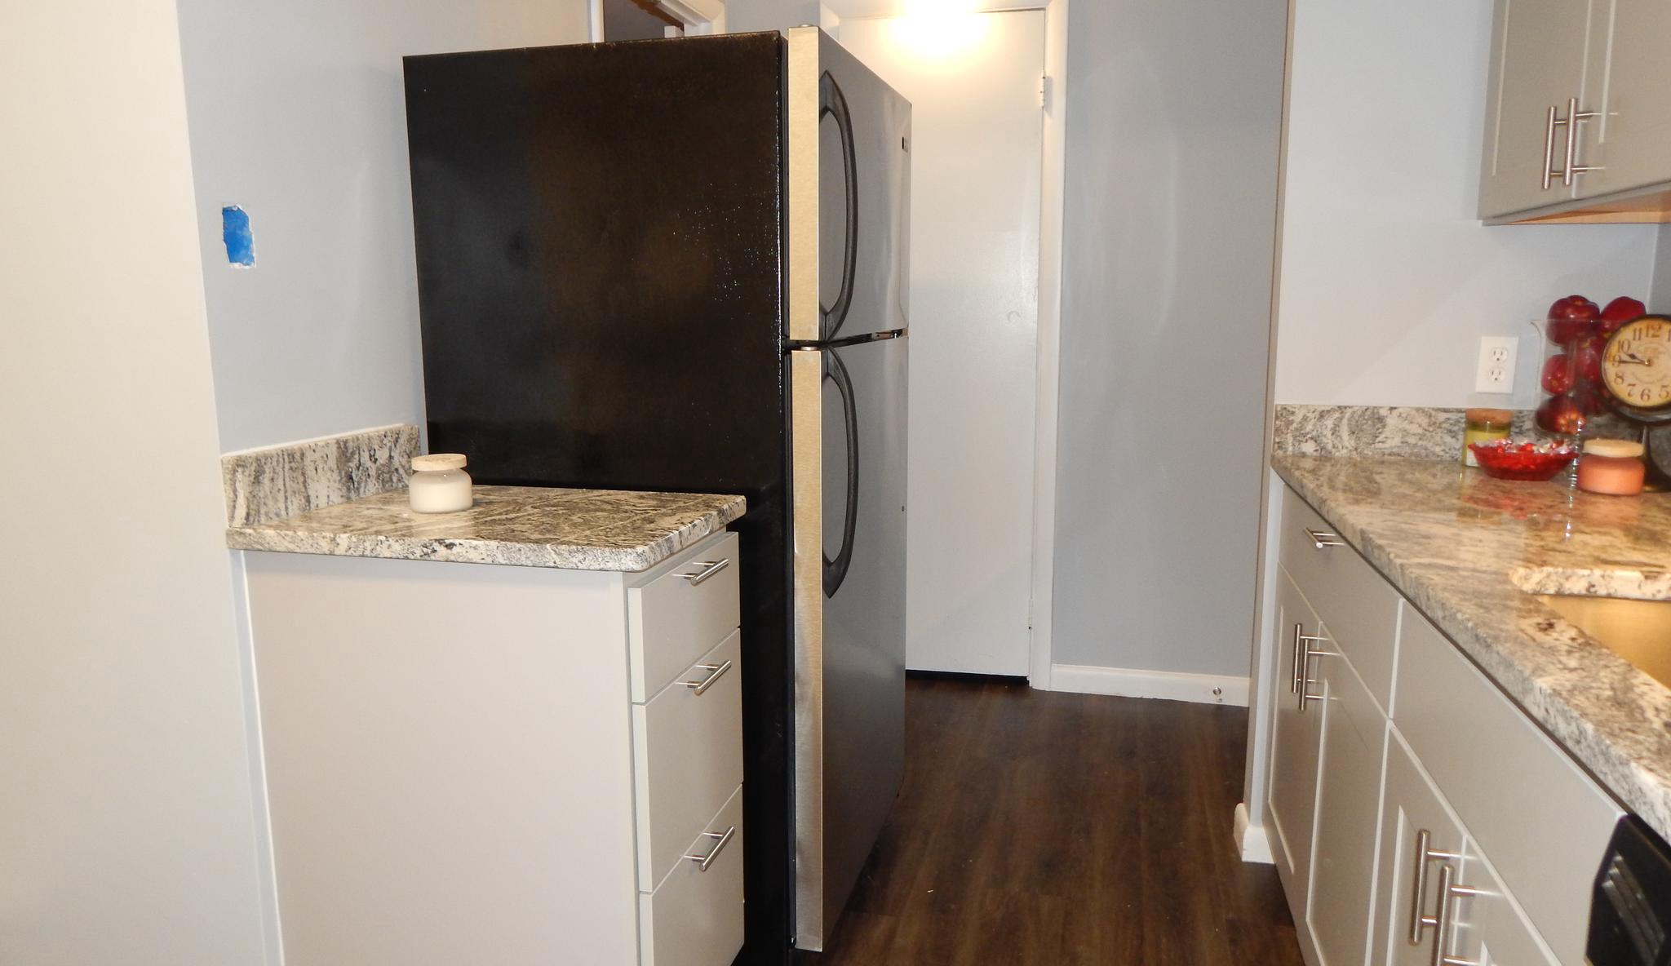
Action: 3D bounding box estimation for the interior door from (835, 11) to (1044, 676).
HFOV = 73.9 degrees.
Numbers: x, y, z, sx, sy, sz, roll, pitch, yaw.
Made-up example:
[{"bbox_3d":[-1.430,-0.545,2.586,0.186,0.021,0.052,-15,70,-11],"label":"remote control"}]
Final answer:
[{"bbox_3d":[0.317,-0.396,3.497,0.620,2.045,0.040,2,9,14],"label":"interior door"}]

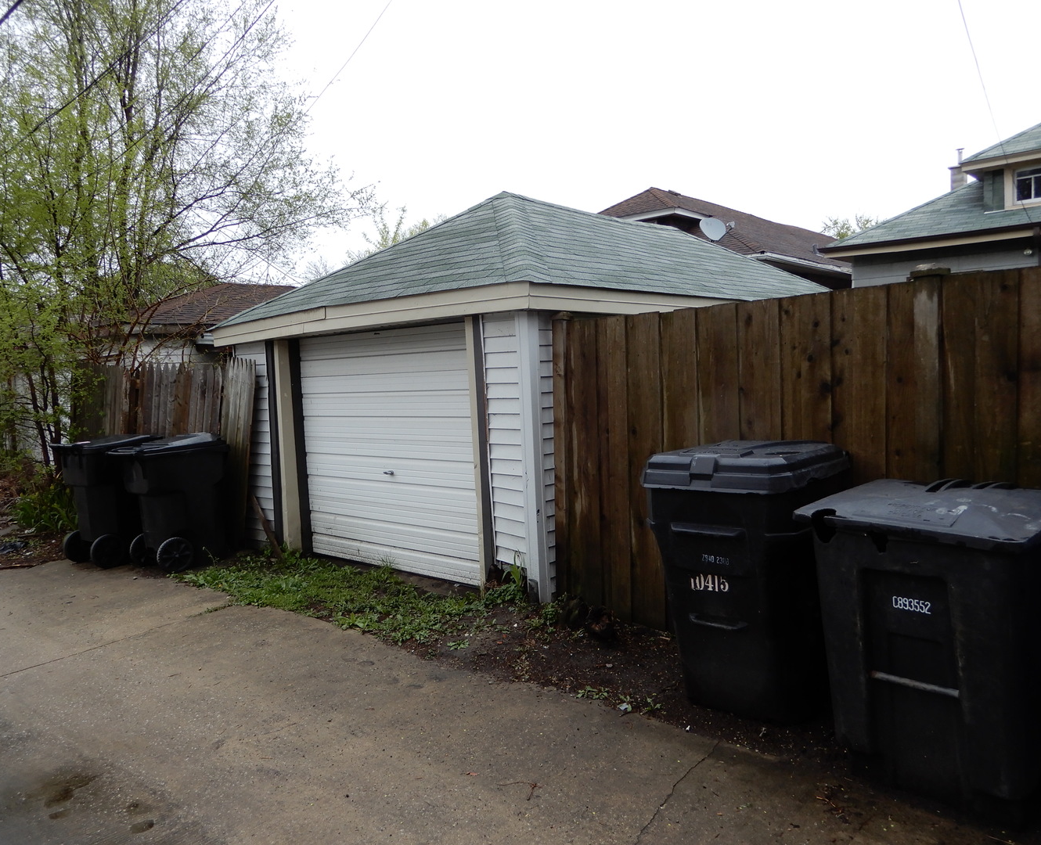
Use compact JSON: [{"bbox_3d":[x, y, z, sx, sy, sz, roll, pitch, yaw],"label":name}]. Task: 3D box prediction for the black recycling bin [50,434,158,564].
[{"bbox_3d":[-3.674,0.700,7.125,0.682,1.100,0.760,0,5,34],"label":"black recycling bin"}]

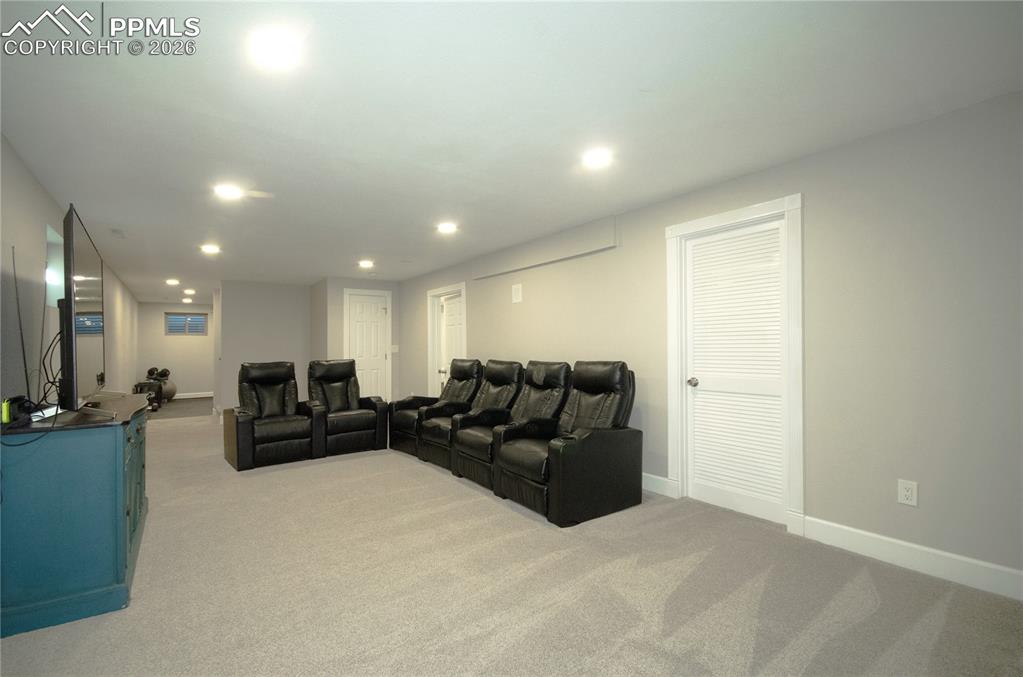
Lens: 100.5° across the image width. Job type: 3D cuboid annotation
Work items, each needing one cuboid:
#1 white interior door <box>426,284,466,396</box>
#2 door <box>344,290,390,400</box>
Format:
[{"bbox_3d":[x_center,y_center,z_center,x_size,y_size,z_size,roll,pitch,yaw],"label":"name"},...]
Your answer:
[{"bbox_3d":[-0.985,0.297,6.280,0.120,2.100,1.050,0,-1,-38],"label":"white interior door"},{"bbox_3d":[-2.380,0.300,7.060,0.780,2.140,0.100,0,-1,-32],"label":"door"}]

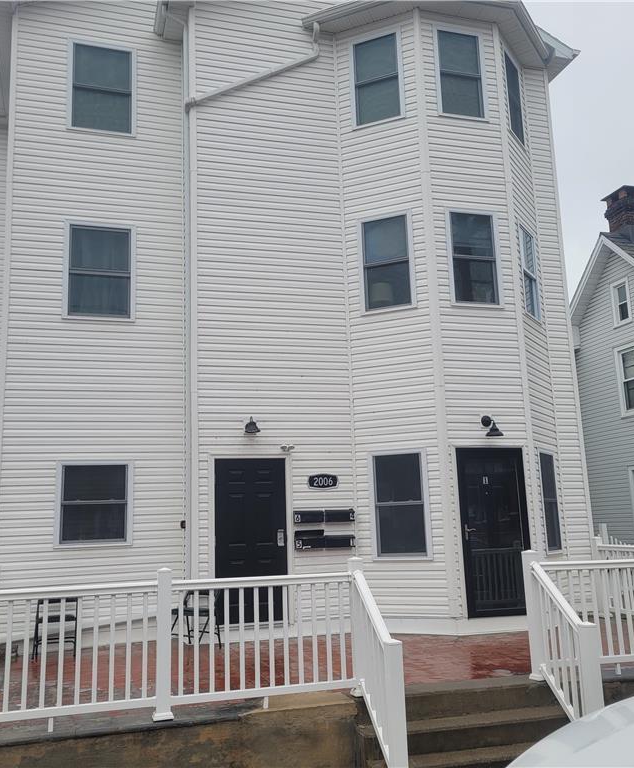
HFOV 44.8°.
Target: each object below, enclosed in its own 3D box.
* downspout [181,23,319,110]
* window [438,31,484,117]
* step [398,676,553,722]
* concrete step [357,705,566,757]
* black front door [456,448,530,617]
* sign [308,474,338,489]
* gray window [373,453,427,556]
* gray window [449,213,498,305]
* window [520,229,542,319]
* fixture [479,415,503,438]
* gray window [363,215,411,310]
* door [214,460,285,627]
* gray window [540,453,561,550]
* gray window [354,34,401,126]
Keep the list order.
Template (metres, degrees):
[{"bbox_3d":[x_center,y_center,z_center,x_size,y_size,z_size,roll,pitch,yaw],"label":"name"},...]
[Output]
[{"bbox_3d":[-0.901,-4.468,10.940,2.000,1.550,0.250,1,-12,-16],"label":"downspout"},{"bbox_3d":[2.057,-4.428,10.977,0.660,1.310,0.100,1,-12,-16],"label":"window"},{"bbox_3d":[1.089,2.496,6.107,1.600,0.180,0.420,1,-12,-16],"label":"step"},{"bbox_3d":[1.230,2.859,6.321,1.780,0.169,0.321,1,-10,-15],"label":"concrete step"},{"bbox_3d":[2.251,1.842,9.661,0.940,2.080,0.080,1,-12,-16],"label":"black front door"},{"bbox_3d":[0.079,1.266,10.021,0.405,0.205,0.025,1,-11,-17],"label":"sign"},{"bbox_3d":[1.058,1.550,9.876,0.660,1.280,0.080,-6,-11,23],"label":"gray window"},{"bbox_3d":[2.121,-1.697,10.396,0.660,1.280,0.080,1,-11,-17],"label":"gray window"},{"bbox_3d":[3.084,-1.617,11.175,0.080,1.280,0.660,-8,-12,31],"label":"window"},{"bbox_3d":[2.242,0.521,9.838,0.250,0.290,0.311,1,-11,-17],"label":"fixture"},{"bbox_3d":[0.951,-1.661,10.518,0.660,1.280,0.100,-8,-13,28],"label":"gray window"},{"bbox_3d":[-0.821,1.952,9.674,0.920,2.040,0.080,1,-12,-16],"label":"door"},{"bbox_3d":[3.175,1.593,10.420,0.100,1.290,0.660,-9,-14,30],"label":"gray window"},{"bbox_3d":[0.847,-4.327,10.929,0.660,1.280,0.080,-6,-11,23],"label":"gray window"}]

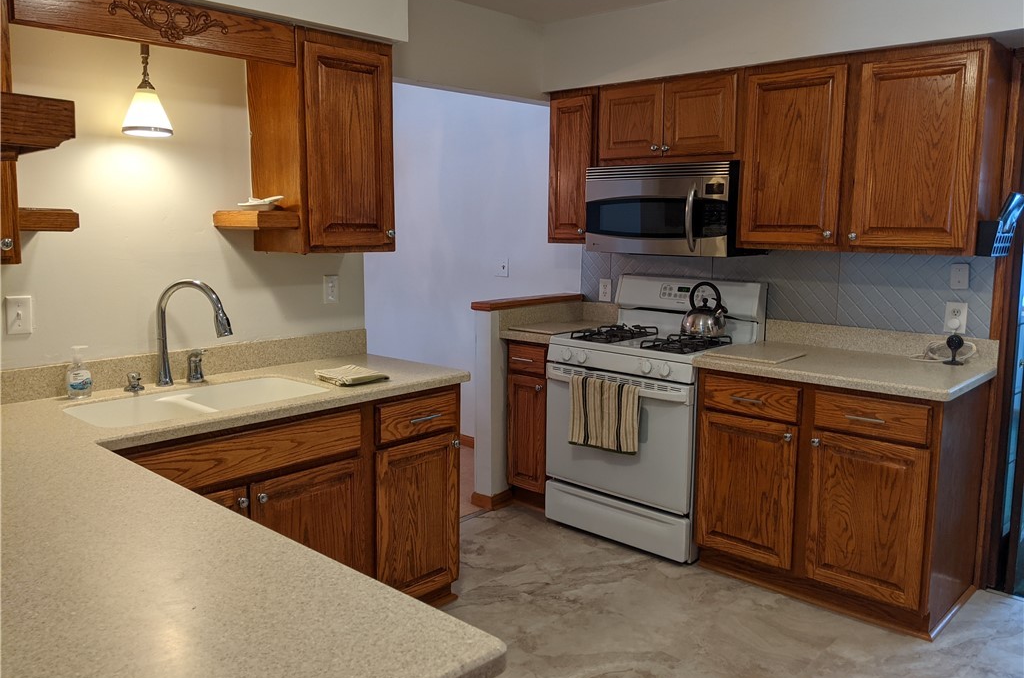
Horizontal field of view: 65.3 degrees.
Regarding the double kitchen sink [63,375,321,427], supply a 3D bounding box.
[{"bbox_3d":[-0.984,0.283,2.543,0.386,0.187,0.729,8,11,42],"label":"double kitchen sink"}]

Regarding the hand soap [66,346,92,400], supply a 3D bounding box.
[{"bbox_3d":[-1.376,0.106,2.537,0.077,0.166,0.046,-8,11,-43],"label":"hand soap"}]

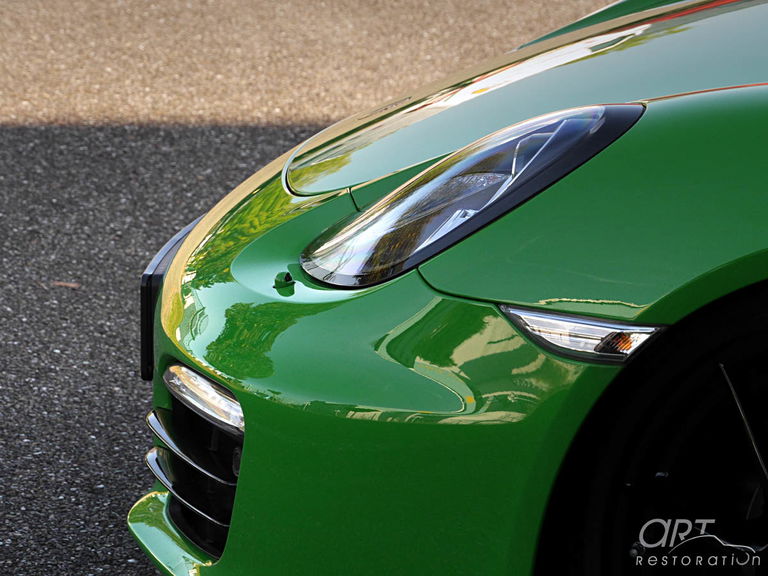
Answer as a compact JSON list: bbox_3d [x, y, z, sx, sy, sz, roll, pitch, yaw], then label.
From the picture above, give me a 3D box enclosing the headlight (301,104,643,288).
[{"bbox_3d":[0.099,-0.114,4.168,0.410,0.225,0.270,2,11,8],"label":"headlight"}]

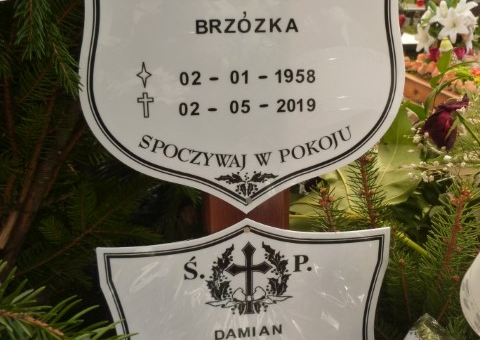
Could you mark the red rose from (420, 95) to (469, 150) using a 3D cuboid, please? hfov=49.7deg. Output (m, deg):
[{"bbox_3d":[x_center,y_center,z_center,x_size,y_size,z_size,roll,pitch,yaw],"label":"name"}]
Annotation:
[{"bbox_3d":[0.221,-0.050,0.560,0.043,0.062,0.045,27,0,0],"label":"red rose"}]

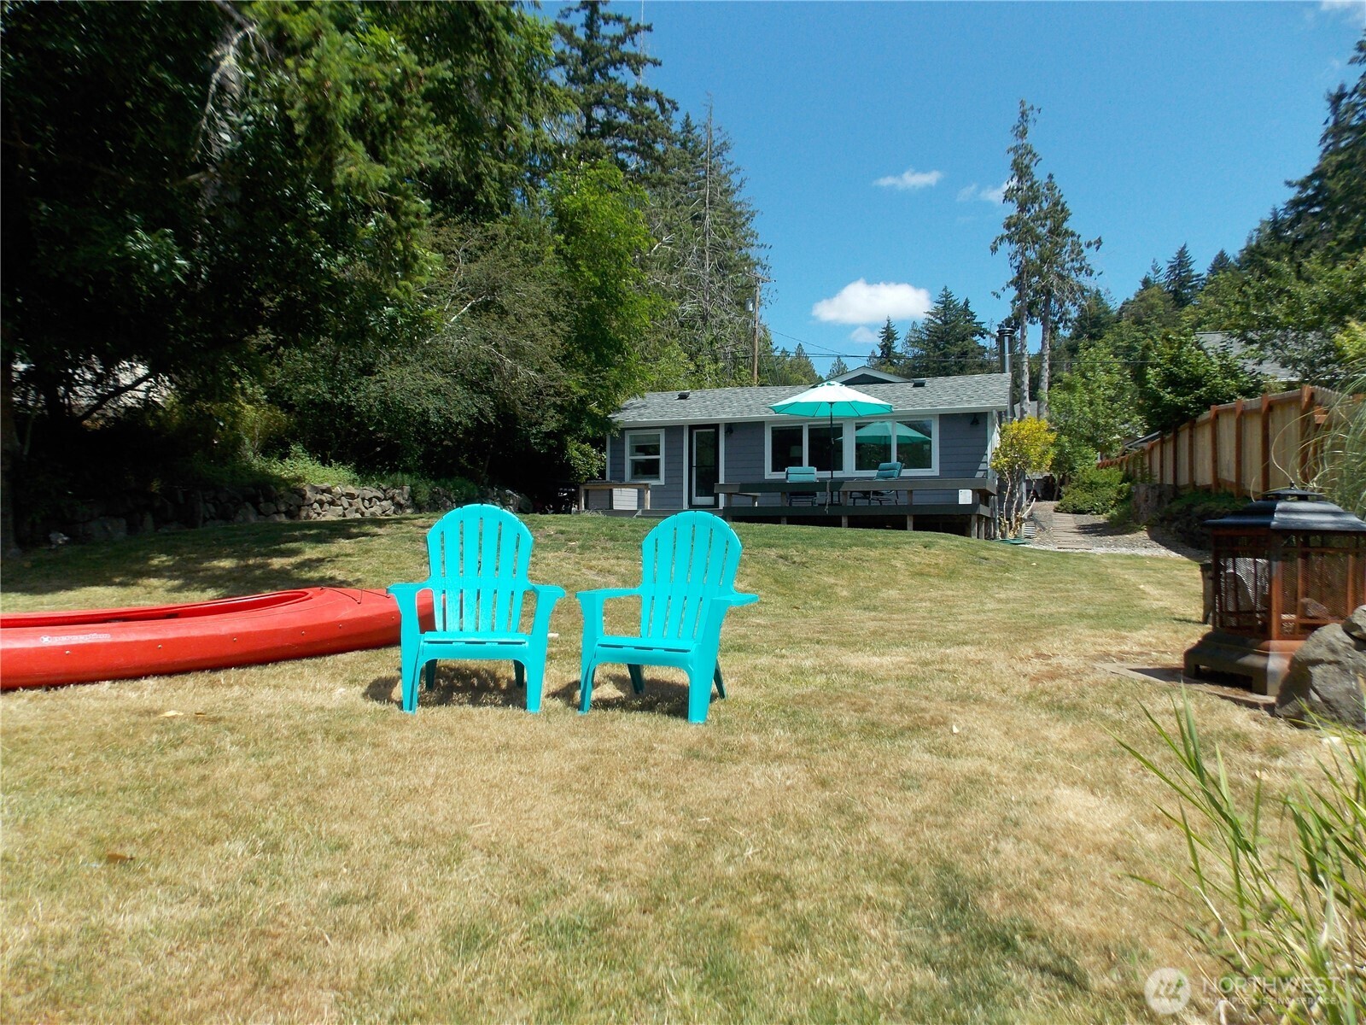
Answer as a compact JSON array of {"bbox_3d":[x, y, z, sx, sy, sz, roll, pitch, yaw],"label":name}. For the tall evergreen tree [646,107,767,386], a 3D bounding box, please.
[{"bbox_3d":[1.293,-11.947,50.000,6.600,20.961,6.600,0,-1,0],"label":"tall evergreen tree"}]

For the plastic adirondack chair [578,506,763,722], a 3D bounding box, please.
[{"bbox_3d":[-0.070,0.429,4.190,0.780,0.890,0.790,1,-1,18],"label":"plastic adirondack chair"}]

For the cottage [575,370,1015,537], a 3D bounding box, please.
[{"bbox_3d":[3.180,-1.666,23.100,9.900,4.600,9.800,0,-1,20],"label":"cottage"}]

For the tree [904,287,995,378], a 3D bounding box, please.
[{"bbox_3d":[20.995,-9.642,72.000,7.400,16.356,7.400,0,-1,0],"label":"tree"}]

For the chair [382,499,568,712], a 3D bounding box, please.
[{"bbox_3d":[-0.948,0.404,4.200,0.780,0.890,0.790,1,-1,-10],"label":"chair"}]

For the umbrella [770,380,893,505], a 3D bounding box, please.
[{"bbox_3d":[3.083,-1.446,18.800,2.600,2.570,2.600,0,-1,20],"label":"umbrella"}]

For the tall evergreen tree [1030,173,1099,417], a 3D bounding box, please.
[{"bbox_3d":[19.336,-8.838,46.000,3.600,16.668,3.600,0,-1,0],"label":"tall evergreen tree"}]

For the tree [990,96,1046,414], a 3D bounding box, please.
[{"bbox_3d":[17.010,-10.707,46.000,2.900,20.394,2.900,0,-1,0],"label":"tree"}]

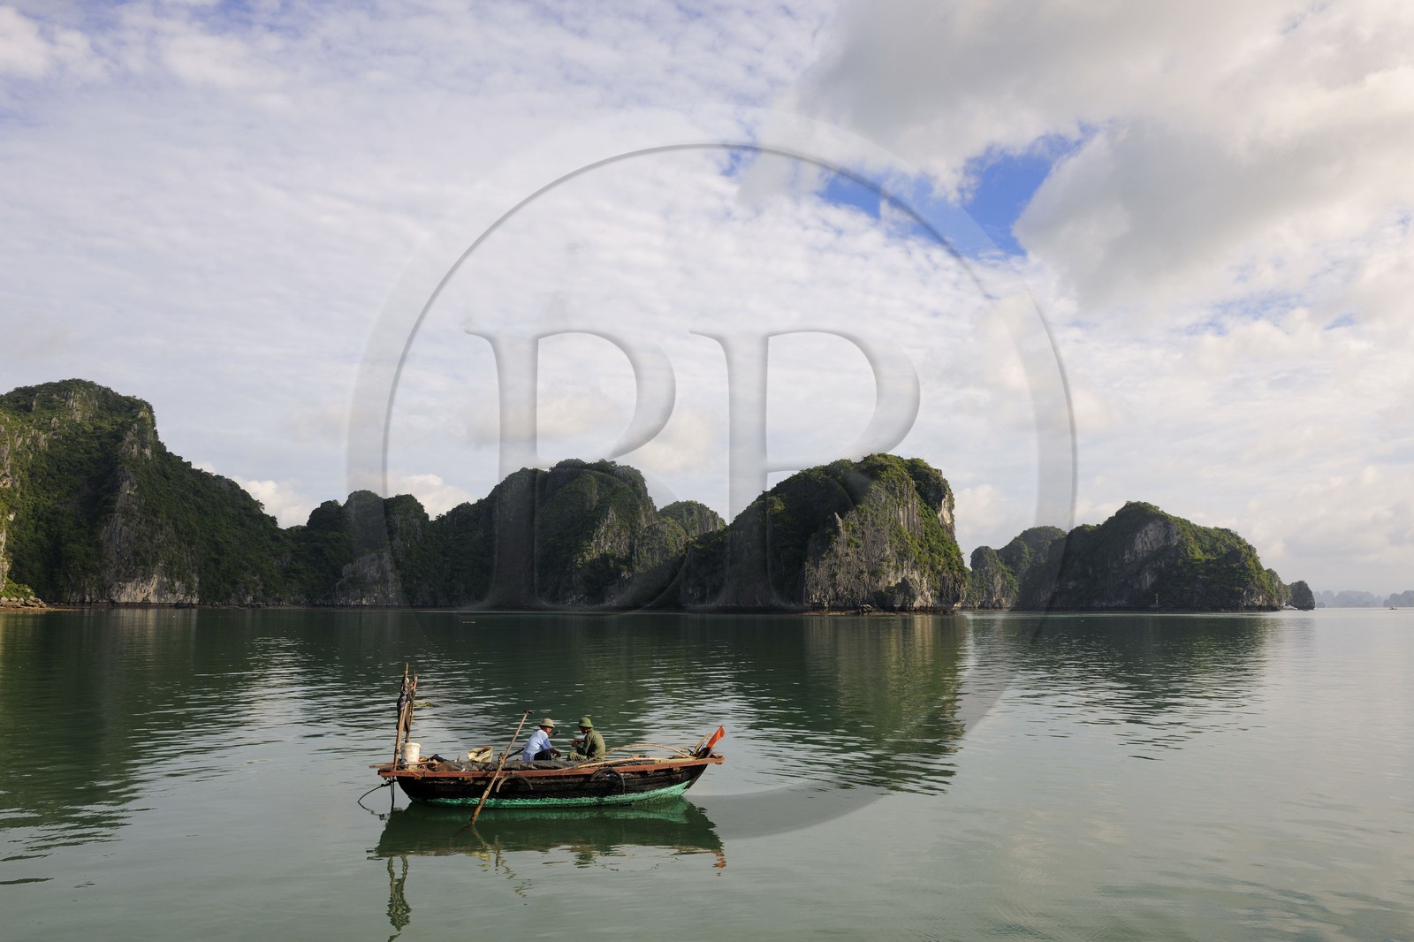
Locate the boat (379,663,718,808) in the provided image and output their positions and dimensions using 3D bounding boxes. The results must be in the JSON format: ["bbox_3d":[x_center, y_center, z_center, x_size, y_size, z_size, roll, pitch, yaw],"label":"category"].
[{"bbox_3d":[-2.865,4.955,17.776,6.424,2.557,1.850,1,-8,-6],"label":"boat"}]

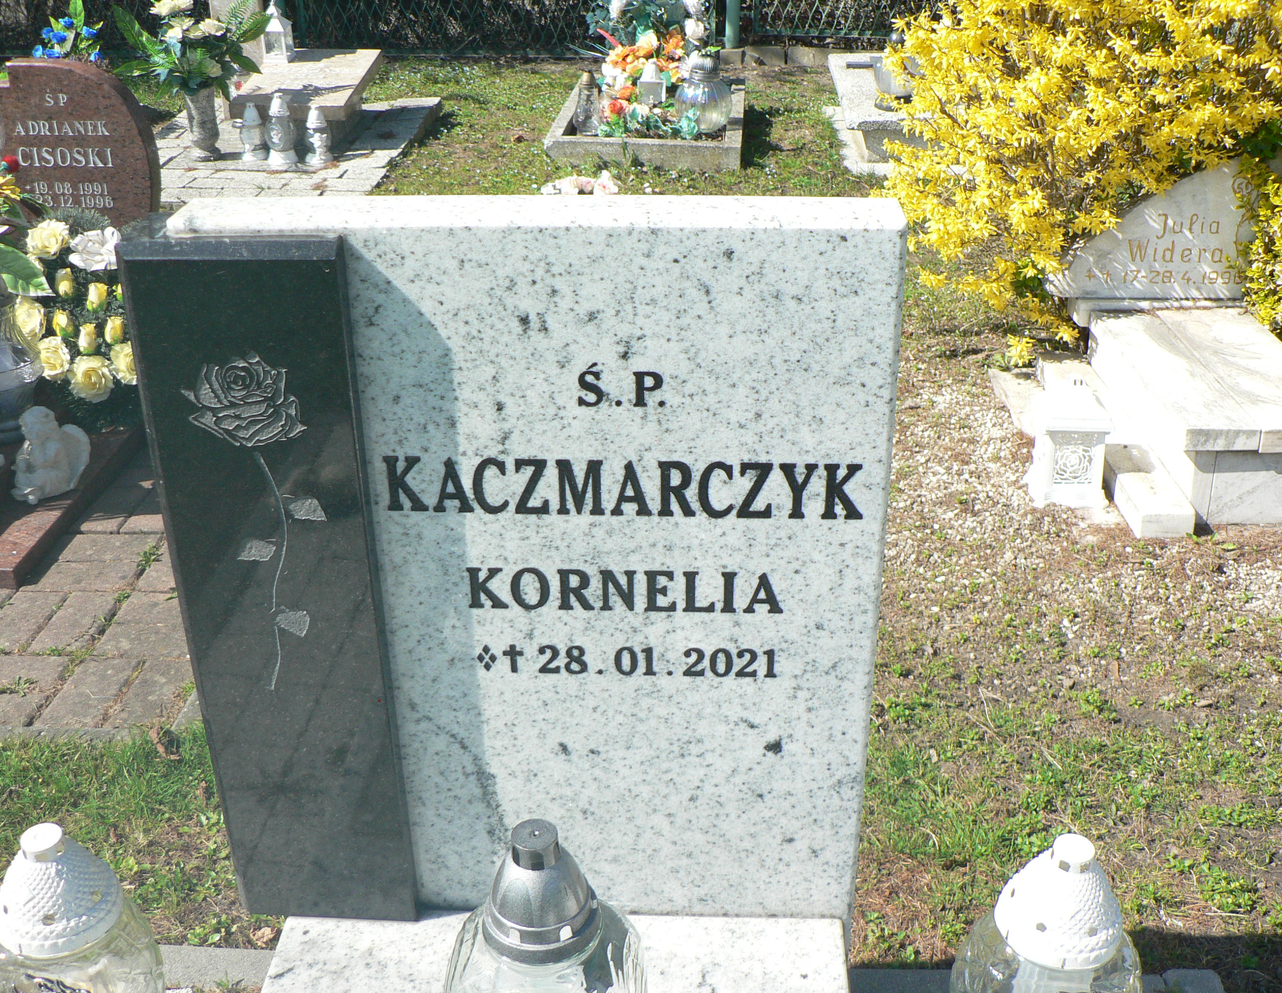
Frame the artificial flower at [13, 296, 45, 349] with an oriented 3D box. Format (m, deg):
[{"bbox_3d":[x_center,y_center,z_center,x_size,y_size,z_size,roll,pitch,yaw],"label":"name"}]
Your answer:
[{"bbox_3d":[-1.319,-0.374,2.960,0.090,0.100,0.075,8,29,16],"label":"artificial flower"}]

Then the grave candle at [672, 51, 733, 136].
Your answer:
[{"bbox_3d":[0.233,-1.502,5.125,0.213,0.285,0.213,-1,27,0],"label":"grave candle"}]

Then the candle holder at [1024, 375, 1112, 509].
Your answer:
[{"bbox_3d":[0.831,-0.116,2.653,0.130,0.248,0.130,-1,27,0],"label":"candle holder"}]

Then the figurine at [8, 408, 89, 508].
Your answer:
[{"bbox_3d":[-1.138,-0.091,2.676,0.115,0.165,0.115,22,35,37],"label":"figurine"}]

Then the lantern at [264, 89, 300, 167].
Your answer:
[{"bbox_3d":[-1.240,-1.261,4.732,0.108,0.255,0.108,2,27,5],"label":"lantern"}]

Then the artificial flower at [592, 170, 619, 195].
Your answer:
[{"bbox_3d":[-0.123,-1.074,4.740,0.093,0.085,0.085,-1,27,0],"label":"artificial flower"}]

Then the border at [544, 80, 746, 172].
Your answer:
[{"bbox_3d":[0.051,-1.485,5.465,0.710,0.100,1.210,2,28,6],"label":"border"}]

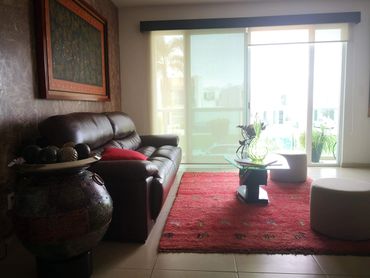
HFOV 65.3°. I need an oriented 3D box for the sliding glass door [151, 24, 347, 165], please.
[{"bbox_3d":[1.043,-0.678,4.917,3.181,2.331,0.105,0,6,5],"label":"sliding glass door"}]

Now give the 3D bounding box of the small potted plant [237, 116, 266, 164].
[{"bbox_3d":[0.730,0.005,3.137,0.305,0.540,0.262,0,6,5],"label":"small potted plant"}]

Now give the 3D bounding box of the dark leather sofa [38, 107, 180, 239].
[{"bbox_3d":[-0.654,0.206,3.256,1.019,0.998,2.058,0,6,5],"label":"dark leather sofa"}]

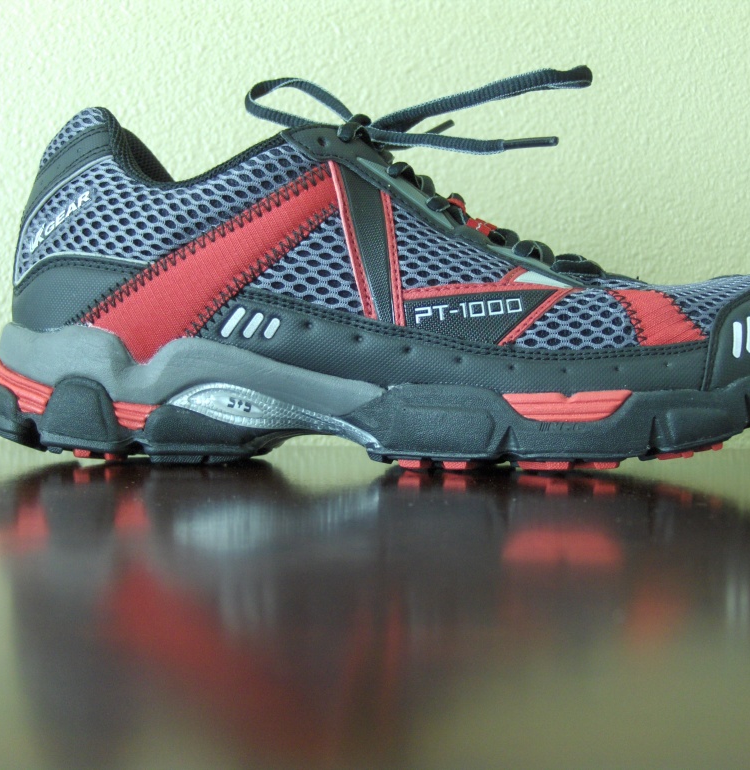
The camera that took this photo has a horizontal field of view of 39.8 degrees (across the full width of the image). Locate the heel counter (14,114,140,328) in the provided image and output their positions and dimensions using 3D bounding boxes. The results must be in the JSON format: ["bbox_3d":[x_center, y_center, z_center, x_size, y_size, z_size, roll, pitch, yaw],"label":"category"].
[{"bbox_3d":[-0.103,-0.059,0.370,0.053,0.078,0.069,1,1,0],"label":"heel counter"}]

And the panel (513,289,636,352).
[{"bbox_3d":[0.065,-0.021,0.334,0.039,0.020,0.018,1,1,0],"label":"panel"}]

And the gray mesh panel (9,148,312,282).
[{"bbox_3d":[-0.071,-0.058,0.348,0.105,0.047,0.032,1,1,6],"label":"gray mesh panel"}]

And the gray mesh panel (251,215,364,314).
[{"bbox_3d":[-0.022,-0.040,0.338,0.037,0.033,0.013,1,1,0],"label":"gray mesh panel"}]

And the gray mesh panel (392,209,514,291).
[{"bbox_3d":[0.025,-0.045,0.344,0.040,0.027,0.020,1,1,0],"label":"gray mesh panel"}]

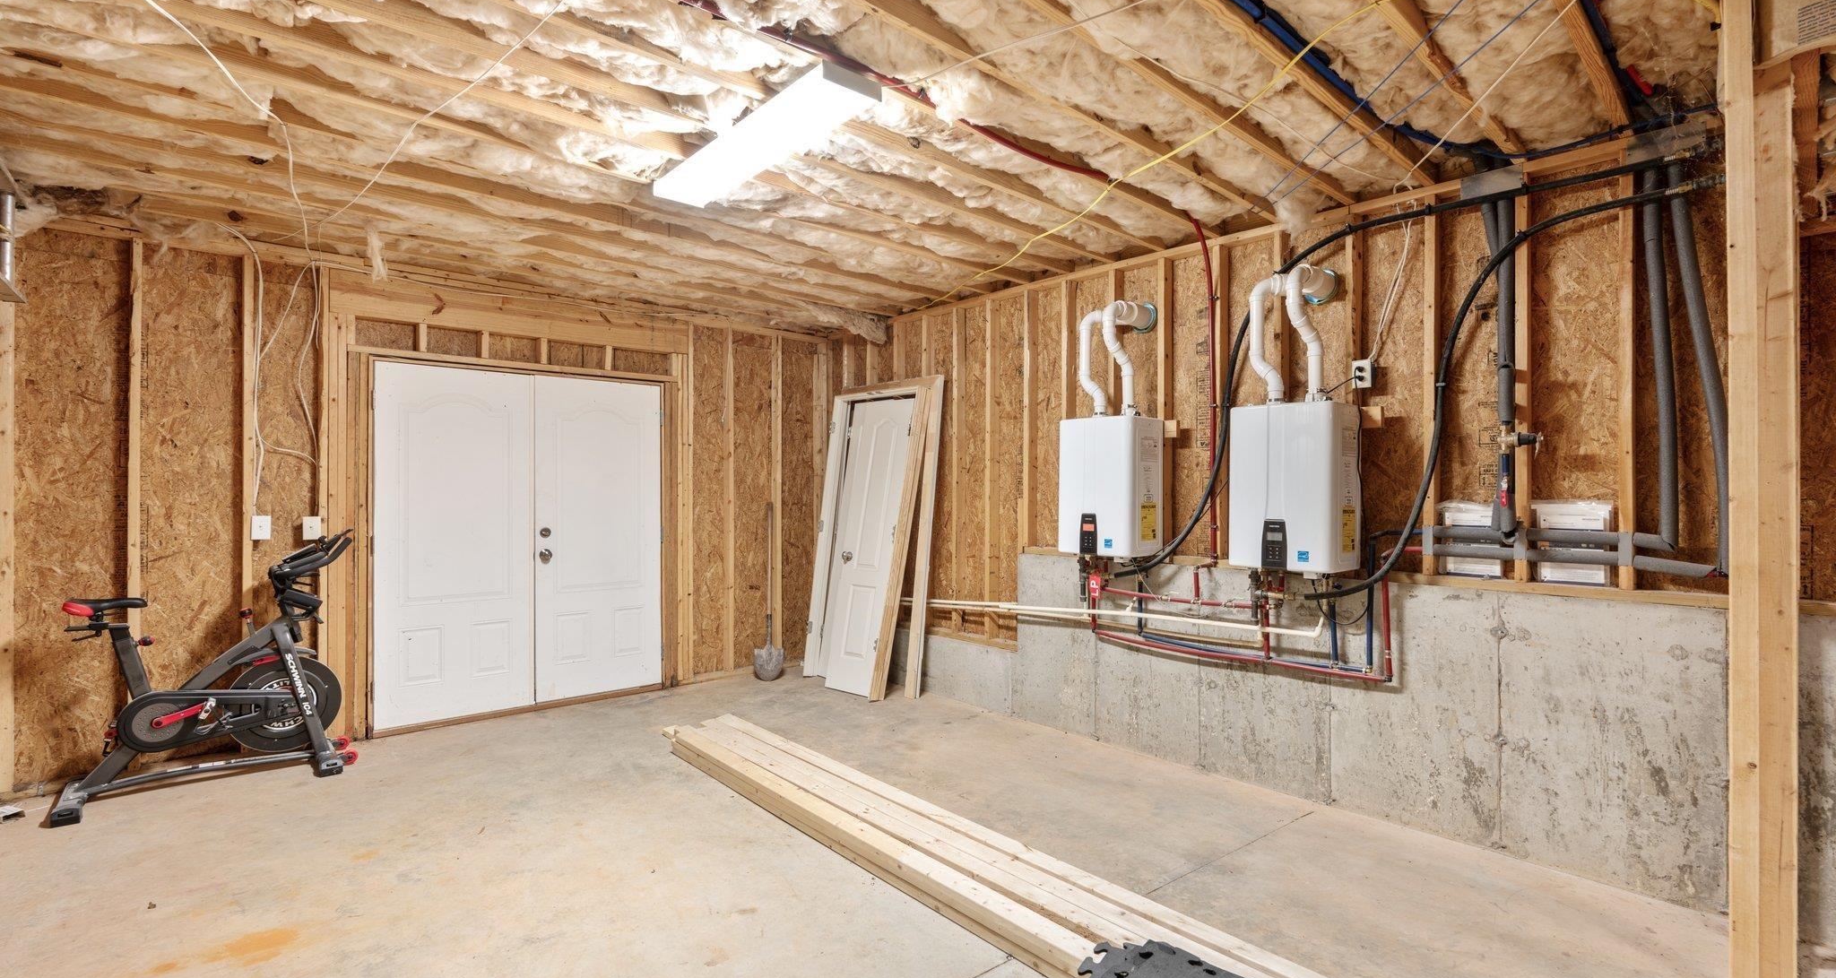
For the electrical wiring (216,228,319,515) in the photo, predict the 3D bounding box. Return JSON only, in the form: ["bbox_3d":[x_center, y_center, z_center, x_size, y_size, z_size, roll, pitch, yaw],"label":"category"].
[{"bbox_3d":[-3.271,-0.558,4.120,0.410,1.380,0.170,0,0,-43],"label":"electrical wiring"}]

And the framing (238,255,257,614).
[{"bbox_3d":[-3.409,0.078,4.144,0.040,2.510,0.090,0,0,-43],"label":"framing"}]

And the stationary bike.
[{"bbox_3d":[-3.277,0.783,3.825,1.070,1.170,0.540,0,0,-43],"label":"stationary bike"}]

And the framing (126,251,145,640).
[{"bbox_3d":[-3.708,0.077,3.869,0.040,2.510,0.090,0,0,-43],"label":"framing"}]

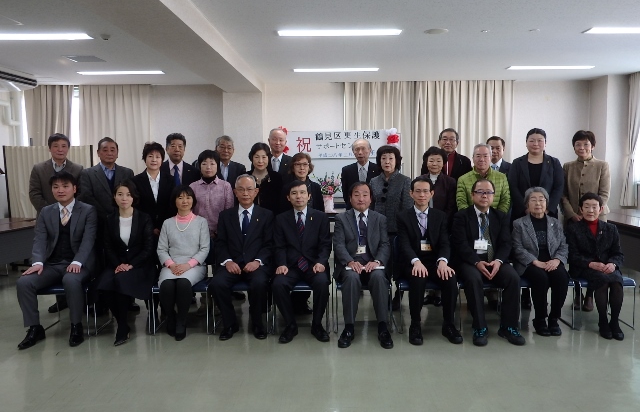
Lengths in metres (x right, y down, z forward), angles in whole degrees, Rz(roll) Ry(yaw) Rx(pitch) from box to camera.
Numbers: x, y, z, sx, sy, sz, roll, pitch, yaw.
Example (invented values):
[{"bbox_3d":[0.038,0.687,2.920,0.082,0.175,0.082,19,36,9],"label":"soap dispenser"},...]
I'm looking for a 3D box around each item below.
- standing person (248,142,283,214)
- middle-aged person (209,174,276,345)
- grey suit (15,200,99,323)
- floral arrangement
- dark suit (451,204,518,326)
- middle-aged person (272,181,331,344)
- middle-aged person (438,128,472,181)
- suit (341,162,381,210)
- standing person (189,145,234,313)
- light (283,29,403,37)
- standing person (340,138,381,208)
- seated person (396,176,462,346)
[{"bbox_3d":[-0.530,0.192,4.871,0.417,1.610,0.310,-1,6,0],"label":"standing person"},{"bbox_3d":[-0.648,0.398,4.264,0.529,1.330,0.640,-1,6,0],"label":"middle-aged person"},{"bbox_3d":[-2.162,0.470,4.210,0.526,1.028,0.680,-1,6,-2],"label":"grey suit"},{"bbox_3d":[0.095,-0.281,6.474,0.400,0.330,0.330,0,6,1],"label":"floral arrangement"},{"bbox_3d":[1.362,0.482,4.225,0.492,0.949,0.660,0,6,2],"label":"dark suit"},{"bbox_3d":[-0.153,0.416,4.134,0.500,1.230,0.760,-1,6,0],"label":"middle-aged person"},{"bbox_3d":[1.298,0.058,5.117,0.520,1.720,0.330,0,6,8],"label":"middle-aged person"},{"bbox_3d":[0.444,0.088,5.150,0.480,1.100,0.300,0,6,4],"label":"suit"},{"bbox_3d":[-1.033,0.231,4.783,0.460,1.540,0.330,-1,6,-4],"label":"standing person"},{"bbox_3d":[0.200,-1.719,4.974,1.230,0.050,0.200,0,6,1],"label":"light"},{"bbox_3d":[0.444,0.115,5.282,0.480,1.645,0.320,0,6,4],"label":"standing person"},{"bbox_3d":[0.888,0.402,4.169,0.500,1.290,0.800,0,6,5],"label":"seated person"}]

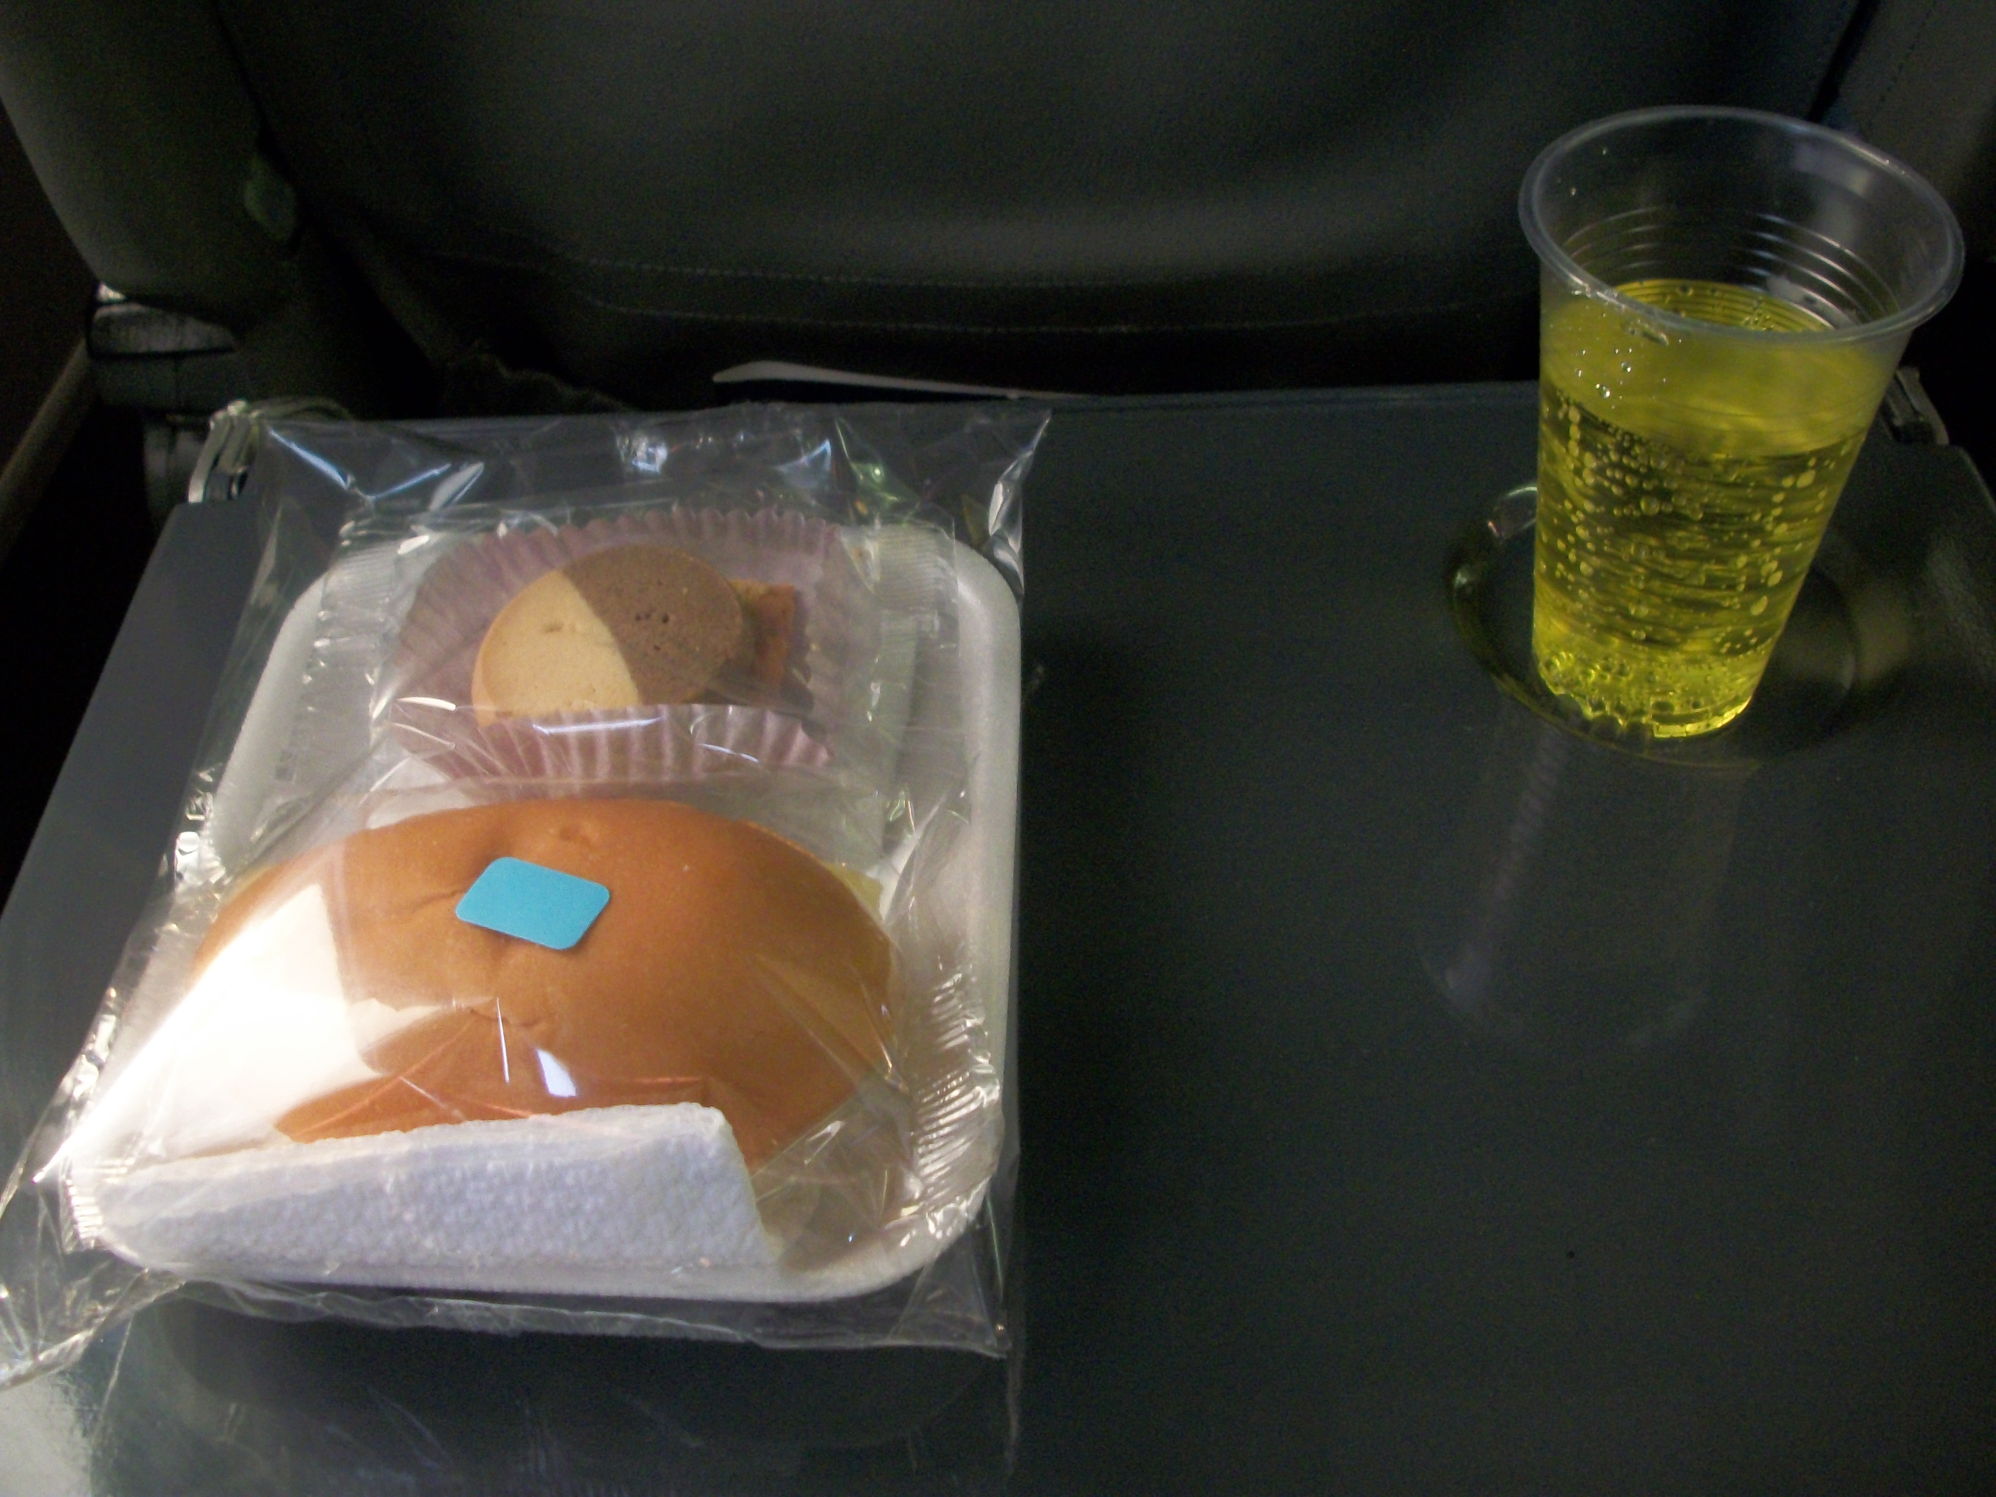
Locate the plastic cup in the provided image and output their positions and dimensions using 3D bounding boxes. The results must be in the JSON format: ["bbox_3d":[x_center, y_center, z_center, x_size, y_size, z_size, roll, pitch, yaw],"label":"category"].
[{"bbox_3d":[0.130,-0.054,0.379,0.072,0.102,0.072,-2,46,2],"label":"plastic cup"}]

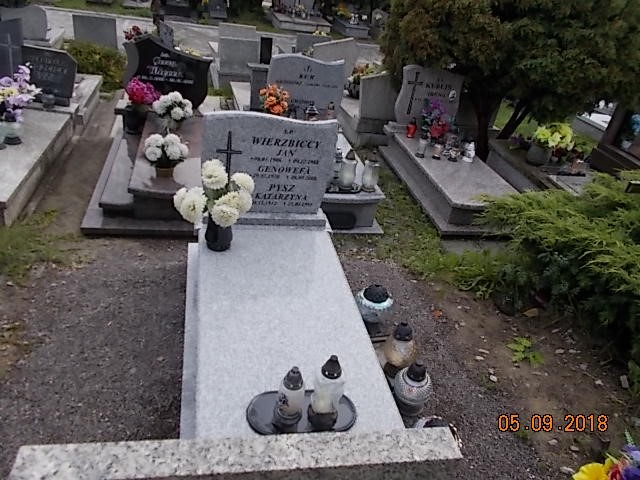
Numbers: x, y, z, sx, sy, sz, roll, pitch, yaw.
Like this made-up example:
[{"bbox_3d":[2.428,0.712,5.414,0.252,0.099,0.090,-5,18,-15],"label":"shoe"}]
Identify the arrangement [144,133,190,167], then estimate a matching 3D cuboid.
[{"bbox_3d":[-0.952,-0.538,2.986,0.260,0.250,0.250,1,33,-14],"label":"arrangement"}]

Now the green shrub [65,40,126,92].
[{"bbox_3d":[-2.475,-1.986,5.346,0.680,0.440,0.550,0,34,-14],"label":"green shrub"}]

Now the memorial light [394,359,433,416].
[{"bbox_3d":[0.391,0.609,1.973,0.148,0.275,0.148,-5,35,-10],"label":"memorial light"}]

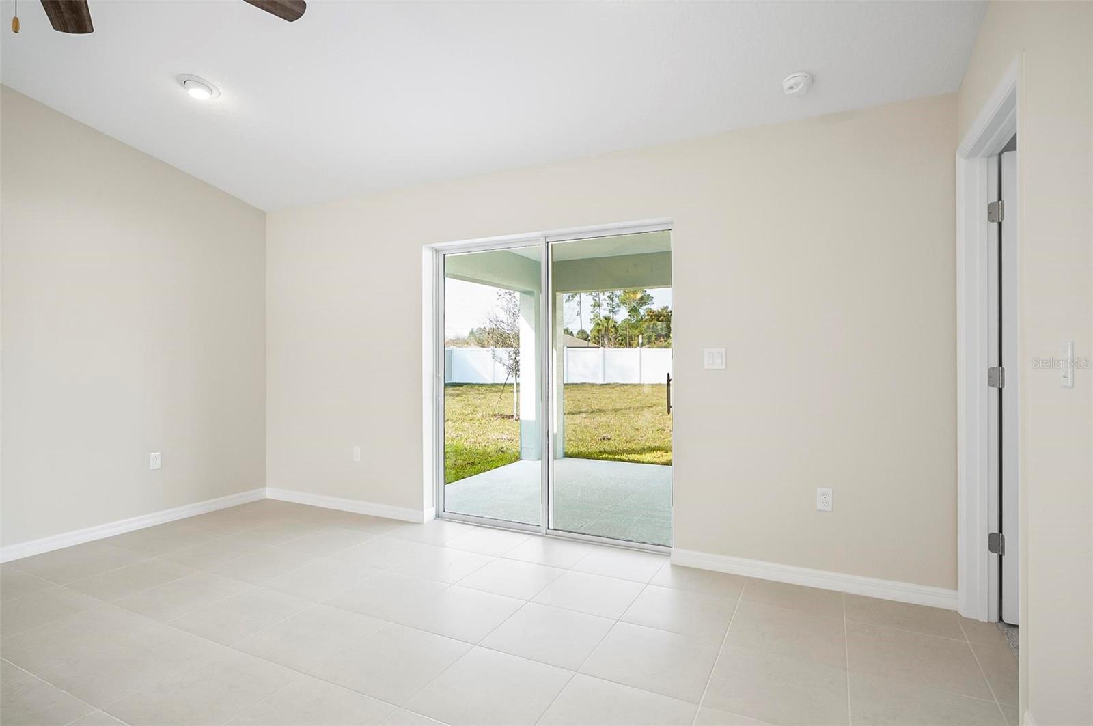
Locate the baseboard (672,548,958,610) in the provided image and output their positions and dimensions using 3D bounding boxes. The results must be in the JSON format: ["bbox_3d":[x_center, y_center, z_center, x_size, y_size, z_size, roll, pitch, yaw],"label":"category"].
[{"bbox_3d":[1.317,1.106,2.836,1.330,0.093,0.016,0,0,27],"label":"baseboard"}]

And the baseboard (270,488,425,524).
[{"bbox_3d":[-1.642,1.118,4.329,1.715,0.093,0.016,0,0,27],"label":"baseboard"}]

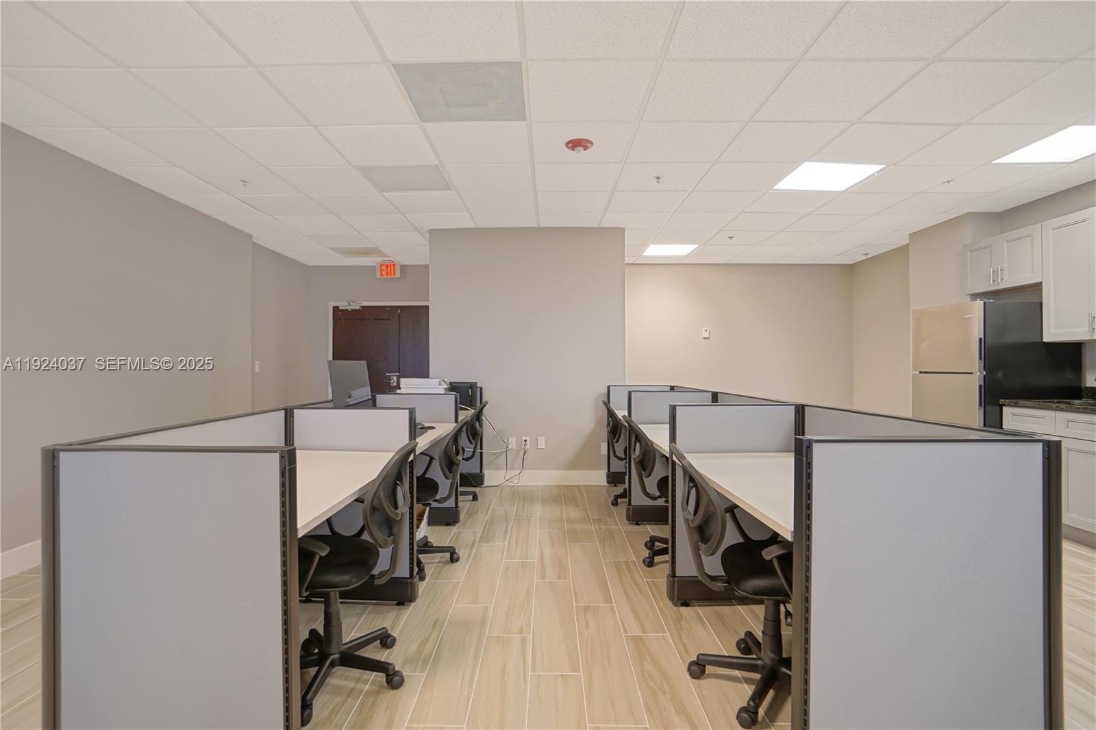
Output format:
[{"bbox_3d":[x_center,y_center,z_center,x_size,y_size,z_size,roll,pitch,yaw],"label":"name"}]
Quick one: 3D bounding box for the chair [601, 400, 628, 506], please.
[{"bbox_3d":[0.800,0.790,4.380,0.620,0.930,0.600,0,0,0],"label":"chair"}]

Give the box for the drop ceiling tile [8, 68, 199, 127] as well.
[{"bbox_3d":[-2.280,-1.395,2.564,0.620,0.020,0.580,0,0,0],"label":"drop ceiling tile"}]

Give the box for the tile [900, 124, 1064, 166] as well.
[{"bbox_3d":[2.727,-1.412,3.130,0.620,0.020,0.580,0,0,0],"label":"tile"}]

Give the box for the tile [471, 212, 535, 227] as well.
[{"bbox_3d":[-0.405,-1.390,4.696,0.605,0.020,0.450,0,0,0],"label":"tile"}]

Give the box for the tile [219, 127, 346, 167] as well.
[{"bbox_3d":[-1.653,-1.388,3.098,0.615,0.018,0.570,0,0,0],"label":"tile"}]

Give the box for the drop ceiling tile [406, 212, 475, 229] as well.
[{"bbox_3d":[-1.026,-1.416,4.815,0.620,0.020,0.580,0,0,0],"label":"drop ceiling tile"}]

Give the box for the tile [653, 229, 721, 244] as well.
[{"bbox_3d":[1.488,-1.422,5.415,0.618,0.020,0.576,0,0,0],"label":"tile"}]

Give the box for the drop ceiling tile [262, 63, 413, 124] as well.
[{"bbox_3d":[-1.037,-1.403,2.541,0.614,0.020,0.557,0,0,1],"label":"drop ceiling tile"}]

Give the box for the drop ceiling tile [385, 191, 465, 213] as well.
[{"bbox_3d":[-1.035,-1.417,4.284,0.618,0.020,0.576,0,0,0],"label":"drop ceiling tile"}]

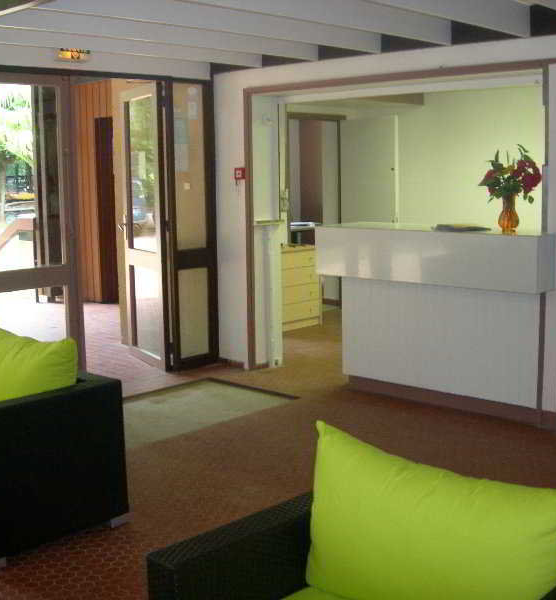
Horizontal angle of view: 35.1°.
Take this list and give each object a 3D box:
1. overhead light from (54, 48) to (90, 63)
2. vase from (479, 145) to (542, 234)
[{"bbox_3d":[-1.349,-1.612,5.782,0.065,0.088,0.245,7,12,43],"label":"overhead light"},{"bbox_3d":[1.302,-0.619,4.938,0.340,0.495,0.310,7,12,43],"label":"vase"}]

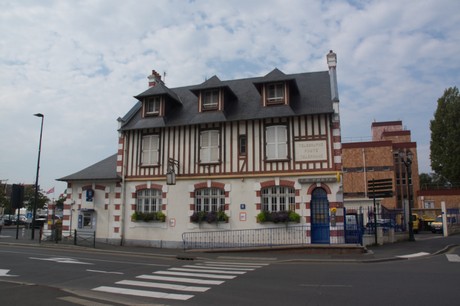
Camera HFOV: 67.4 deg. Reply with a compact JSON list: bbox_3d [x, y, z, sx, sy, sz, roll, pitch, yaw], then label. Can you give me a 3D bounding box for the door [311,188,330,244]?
[{"bbox_3d":[4.672,3.263,17.784,0.950,2.850,0.150,-3,-9,17],"label":"door"}]

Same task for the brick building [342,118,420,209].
[{"bbox_3d":[18.834,2.711,45.159,9.000,12.700,9.000,-3,-9,17],"label":"brick building"}]

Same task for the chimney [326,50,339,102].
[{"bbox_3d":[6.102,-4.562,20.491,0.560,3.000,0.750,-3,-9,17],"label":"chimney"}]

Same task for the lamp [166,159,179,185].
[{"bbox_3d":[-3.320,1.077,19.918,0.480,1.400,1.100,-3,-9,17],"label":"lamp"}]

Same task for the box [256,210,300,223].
[{"bbox_3d":[2.550,3.347,18.127,2.280,0.620,0.420,-3,-9,17],"label":"box"}]

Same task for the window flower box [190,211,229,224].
[{"bbox_3d":[-1.117,3.589,19.254,2.220,0.670,0.420,-3,-9,17],"label":"window flower box"}]

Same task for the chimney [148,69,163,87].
[{"bbox_3d":[-5.639,-5.421,26.299,0.580,1.400,1.050,-3,-9,17],"label":"chimney"}]

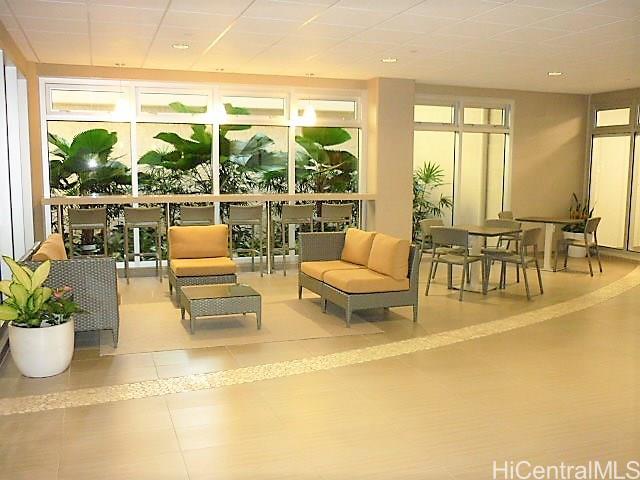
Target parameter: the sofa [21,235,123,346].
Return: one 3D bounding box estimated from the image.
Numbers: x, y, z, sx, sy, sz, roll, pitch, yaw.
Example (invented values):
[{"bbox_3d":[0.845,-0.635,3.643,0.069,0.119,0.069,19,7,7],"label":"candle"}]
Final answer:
[{"bbox_3d":[-2.207,0.420,5.546,0.740,0.820,1.360,-2,7,-17],"label":"sofa"}]

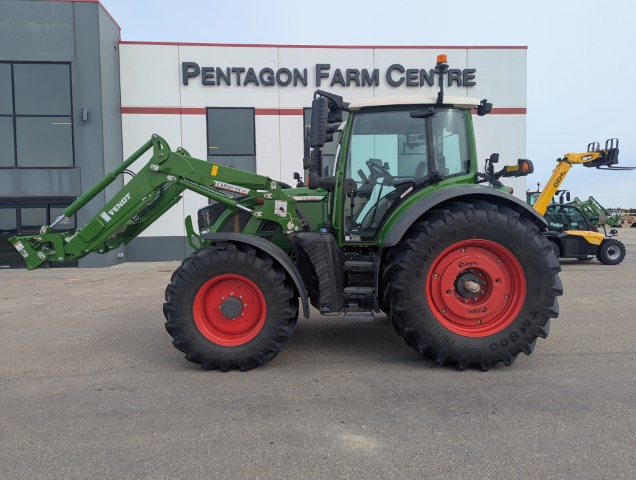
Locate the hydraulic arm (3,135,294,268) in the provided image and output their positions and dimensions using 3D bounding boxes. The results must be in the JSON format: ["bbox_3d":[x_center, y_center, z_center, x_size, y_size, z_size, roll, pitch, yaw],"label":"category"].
[{"bbox_3d":[-1.890,-0.480,5.760,3.400,1.570,1.200,-1,3,0],"label":"hydraulic arm"}]

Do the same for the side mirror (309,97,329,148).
[{"bbox_3d":[0.015,-1.222,4.620,0.150,0.510,0.240,-1,3,-16],"label":"side mirror"}]

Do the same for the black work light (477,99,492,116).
[{"bbox_3d":[1.920,-1.525,5.120,0.140,0.190,0.160,-1,3,0],"label":"black work light"}]

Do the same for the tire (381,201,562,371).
[{"bbox_3d":[1.648,0.450,4.870,1.800,1.770,0.640,-1,3,0],"label":"tire"}]

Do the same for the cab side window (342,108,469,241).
[{"bbox_3d":[0.990,-0.742,5.020,1.440,1.490,0.160,-1,3,2],"label":"cab side window"}]

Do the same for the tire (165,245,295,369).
[{"bbox_3d":[-0.918,0.700,4.890,1.410,1.370,0.540,-1,3,0],"label":"tire"}]

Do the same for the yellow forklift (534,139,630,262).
[{"bbox_3d":[8.900,-1.285,15.050,4.250,4.100,1.850,-1,3,-5],"label":"yellow forklift"}]

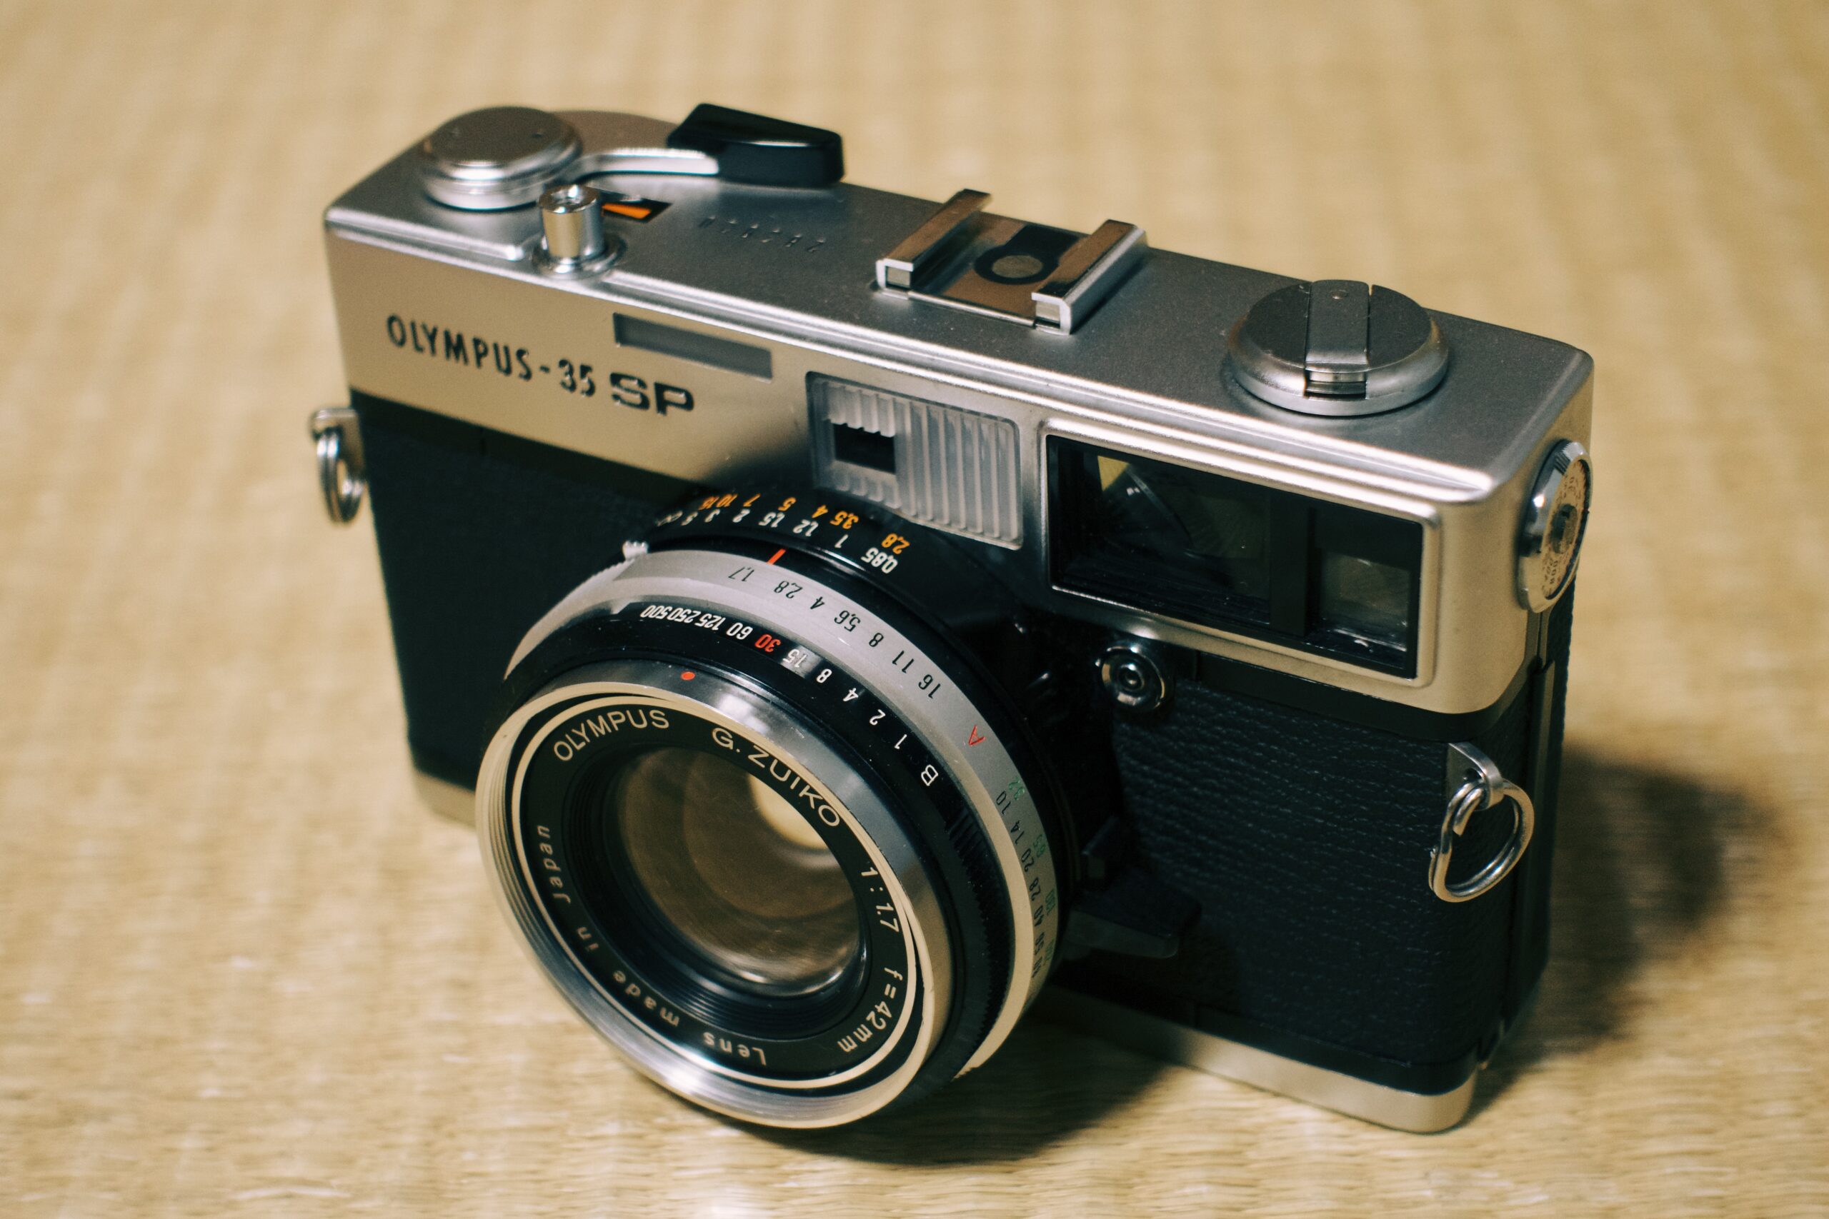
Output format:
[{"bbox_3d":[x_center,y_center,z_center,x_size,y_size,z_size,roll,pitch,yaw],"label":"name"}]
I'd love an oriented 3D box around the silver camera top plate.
[{"bbox_3d":[0.001,-0.025,0.345,0.129,0.029,0.031,15,38,27],"label":"silver camera top plate"}]

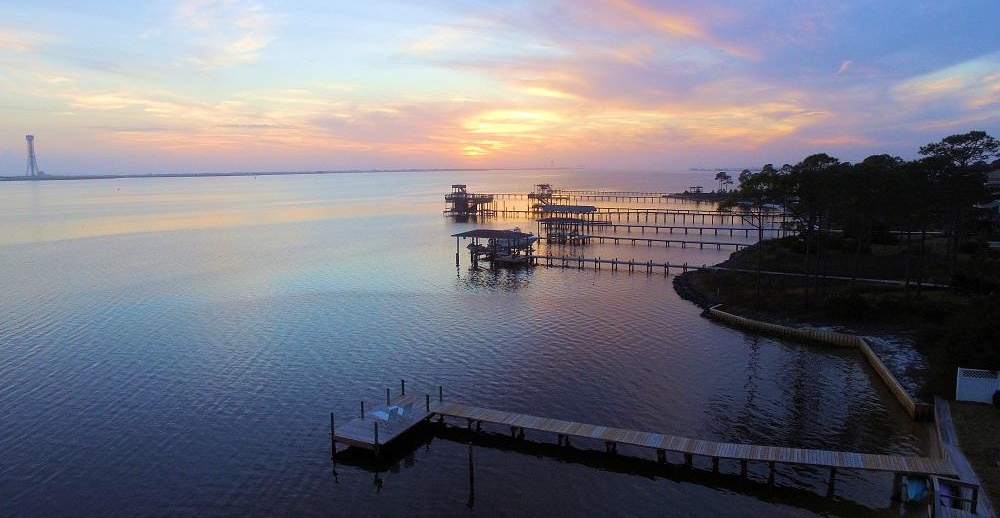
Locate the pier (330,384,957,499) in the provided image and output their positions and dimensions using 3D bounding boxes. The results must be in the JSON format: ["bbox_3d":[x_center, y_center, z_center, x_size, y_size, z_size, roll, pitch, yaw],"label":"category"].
[{"bbox_3d":[5.031,8.561,25.708,25.810,1.464,5.555,3,9,21],"label":"pier"}]

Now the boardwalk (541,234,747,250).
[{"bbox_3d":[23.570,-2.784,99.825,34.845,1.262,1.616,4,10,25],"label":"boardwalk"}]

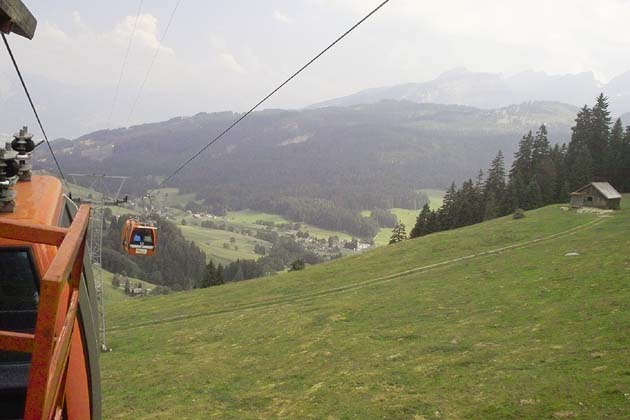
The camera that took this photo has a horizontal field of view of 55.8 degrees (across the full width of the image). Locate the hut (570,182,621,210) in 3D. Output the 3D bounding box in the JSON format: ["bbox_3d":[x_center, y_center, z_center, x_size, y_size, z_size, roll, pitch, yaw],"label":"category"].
[{"bbox_3d":[51.199,-2.704,108.469,5.900,4.700,7.000,-3,6,-40],"label":"hut"}]

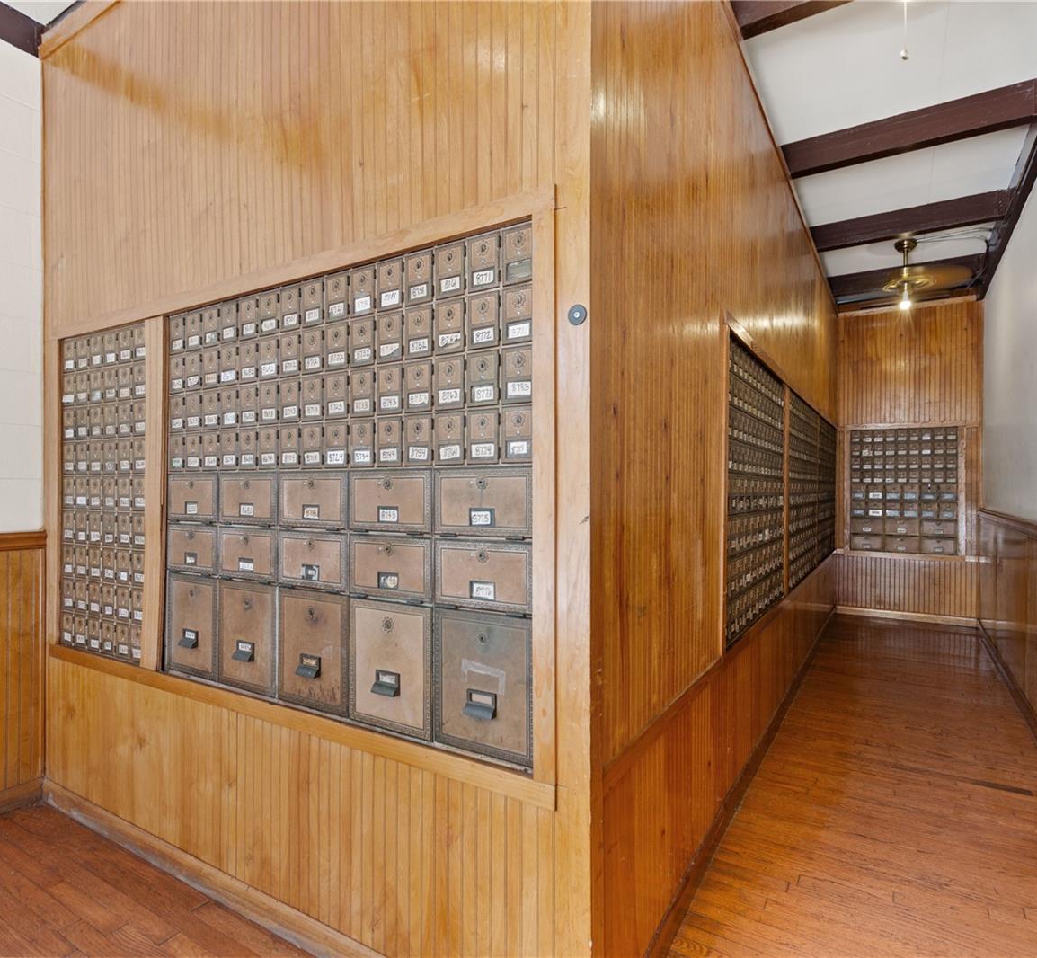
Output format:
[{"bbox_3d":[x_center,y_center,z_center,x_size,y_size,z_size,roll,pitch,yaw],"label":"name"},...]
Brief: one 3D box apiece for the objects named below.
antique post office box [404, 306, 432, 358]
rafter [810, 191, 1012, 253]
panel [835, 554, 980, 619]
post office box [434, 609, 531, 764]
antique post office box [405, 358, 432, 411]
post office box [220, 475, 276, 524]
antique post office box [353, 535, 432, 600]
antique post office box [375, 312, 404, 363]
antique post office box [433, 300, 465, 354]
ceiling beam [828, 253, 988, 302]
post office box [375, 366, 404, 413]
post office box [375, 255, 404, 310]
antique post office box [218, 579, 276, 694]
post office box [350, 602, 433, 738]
[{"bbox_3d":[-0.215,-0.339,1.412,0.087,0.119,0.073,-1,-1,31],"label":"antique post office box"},{"bbox_3d":[2.822,-1.863,4.391,1.220,0.185,0.085,1,0,32],"label":"rafter"},{"bbox_3d":[3.430,0.944,5.330,1.085,0.485,0.030,0,0,31],"label":"panel"},{"bbox_3d":[-0.054,0.439,1.302,0.260,0.295,0.080,0,0,31],"label":"post office box"},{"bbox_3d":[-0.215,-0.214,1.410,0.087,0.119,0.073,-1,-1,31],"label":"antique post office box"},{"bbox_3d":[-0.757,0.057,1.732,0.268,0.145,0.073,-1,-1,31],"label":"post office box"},{"bbox_3d":[-0.292,0.209,1.450,0.268,0.142,0.073,-1,-1,31],"label":"antique post office box"},{"bbox_3d":[-0.288,-0.333,1.432,0.085,0.121,0.060,0,0,31],"label":"antique post office box"},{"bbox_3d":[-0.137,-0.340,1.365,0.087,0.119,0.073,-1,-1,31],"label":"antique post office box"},{"bbox_3d":[3.245,-1.693,5.055,1.080,0.175,0.080,0,0,31],"label":"ceiling beam"},{"bbox_3d":[-0.288,-0.211,1.432,0.085,0.121,0.060,0,0,31],"label":"post office box"},{"bbox_3d":[-0.288,-0.457,1.432,0.085,0.121,0.060,0,0,31],"label":"post office box"},{"bbox_3d":[-0.767,0.445,1.711,0.268,0.303,0.090,-1,-1,31],"label":"antique post office box"},{"bbox_3d":[-0.302,0.441,1.431,0.268,0.303,0.090,-1,-1,31],"label":"post office box"}]

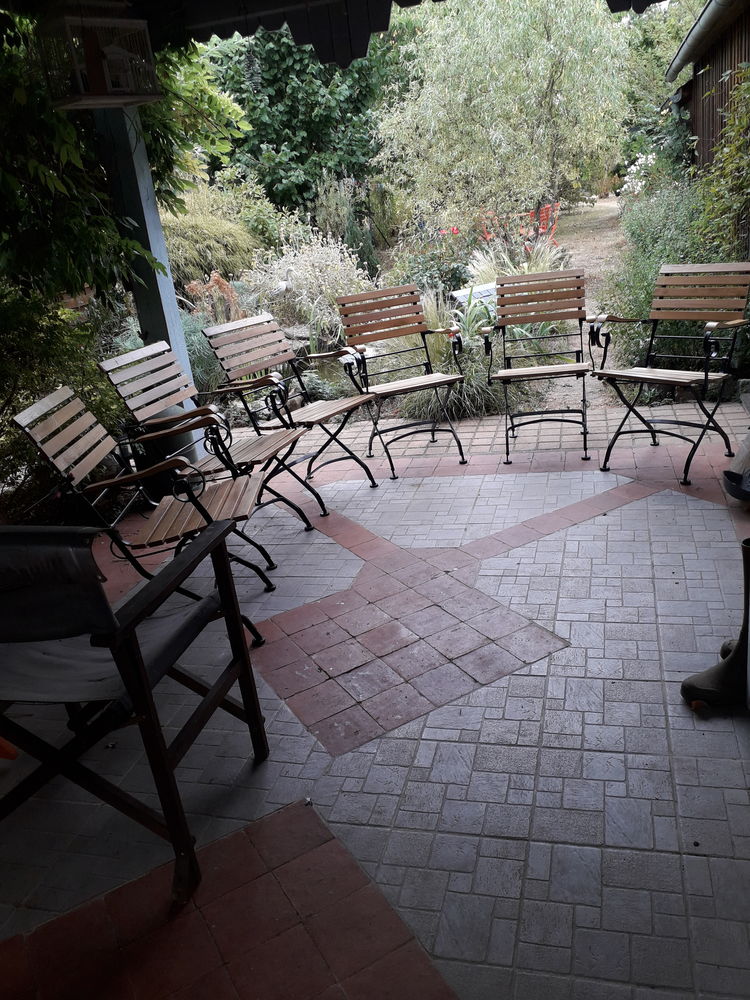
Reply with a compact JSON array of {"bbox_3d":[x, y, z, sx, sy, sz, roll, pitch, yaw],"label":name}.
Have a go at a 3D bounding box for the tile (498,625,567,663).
[{"bbox_3d":[0.482,0.450,2.413,0.160,0.020,0.160,-18,23,-26],"label":"tile"}]

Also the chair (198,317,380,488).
[{"bbox_3d":[-0.374,-0.434,3.788,0.650,0.870,0.566,9,26,37],"label":"chair"}]

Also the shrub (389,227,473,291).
[{"bbox_3d":[0.737,-3.071,10.000,1.080,1.000,1.000,-6,21,6],"label":"shrub"}]

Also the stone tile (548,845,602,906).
[{"bbox_3d":[0.419,0.786,1.621,0.097,0.020,0.146,-2,22,16],"label":"stone tile"}]

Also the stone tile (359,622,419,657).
[{"bbox_3d":[0.044,0.459,2.545,0.160,0.020,0.160,-18,23,-26],"label":"stone tile"}]

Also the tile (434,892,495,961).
[{"bbox_3d":[0.177,0.832,1.511,0.095,0.020,0.142,-1,22,17],"label":"tile"}]

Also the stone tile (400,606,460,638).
[{"bbox_3d":[0.186,0.423,2.662,0.163,0.020,0.163,-18,23,-25],"label":"stone tile"}]

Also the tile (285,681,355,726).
[{"bbox_3d":[-0.159,0.605,2.310,0.163,0.020,0.163,-18,23,-25],"label":"tile"}]

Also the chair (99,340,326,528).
[{"bbox_3d":[-0.652,-0.203,3.276,0.650,0.870,0.566,0,22,20],"label":"chair"}]

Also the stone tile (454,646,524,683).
[{"bbox_3d":[0.351,0.505,2.385,0.163,0.020,0.163,-18,23,-25],"label":"stone tile"}]

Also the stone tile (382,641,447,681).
[{"bbox_3d":[0.123,0.501,2.406,0.160,0.020,0.160,-18,23,-26],"label":"stone tile"}]

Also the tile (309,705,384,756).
[{"bbox_3d":[-0.077,0.646,2.172,0.163,0.020,0.163,-18,23,-25],"label":"tile"}]

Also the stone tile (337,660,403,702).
[{"bbox_3d":[-0.016,0.547,2.334,0.160,0.020,0.160,-18,23,-26],"label":"stone tile"}]

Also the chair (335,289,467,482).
[{"bbox_3d":[0.152,-0.635,4.130,0.566,0.870,0.650,-12,21,-12],"label":"chair"}]

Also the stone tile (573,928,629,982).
[{"bbox_3d":[0.422,0.852,1.449,0.099,0.020,0.098,-1,22,18],"label":"stone tile"}]

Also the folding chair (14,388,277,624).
[{"bbox_3d":[-0.724,0.040,2.725,0.660,0.885,0.570,-7,21,2],"label":"folding chair"}]

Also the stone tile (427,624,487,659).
[{"bbox_3d":[0.268,0.464,2.523,0.163,0.020,0.163,-18,23,-25],"label":"stone tile"}]

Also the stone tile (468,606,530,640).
[{"bbox_3d":[0.399,0.410,2.550,0.160,0.020,0.160,-18,23,-26],"label":"stone tile"}]

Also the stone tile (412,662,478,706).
[{"bbox_3d":[0.204,0.542,2.269,0.160,0.020,0.160,-18,23,-26],"label":"stone tile"}]

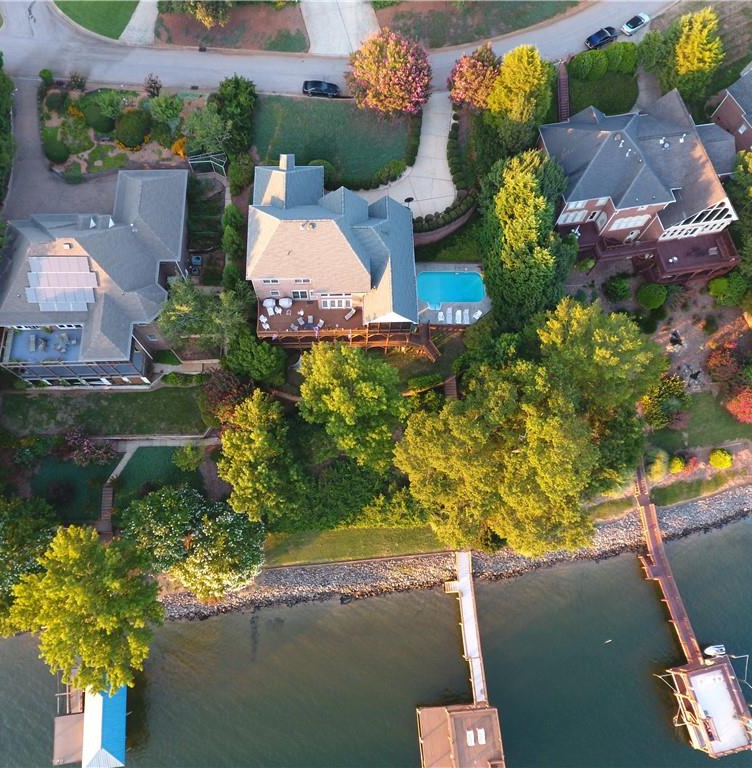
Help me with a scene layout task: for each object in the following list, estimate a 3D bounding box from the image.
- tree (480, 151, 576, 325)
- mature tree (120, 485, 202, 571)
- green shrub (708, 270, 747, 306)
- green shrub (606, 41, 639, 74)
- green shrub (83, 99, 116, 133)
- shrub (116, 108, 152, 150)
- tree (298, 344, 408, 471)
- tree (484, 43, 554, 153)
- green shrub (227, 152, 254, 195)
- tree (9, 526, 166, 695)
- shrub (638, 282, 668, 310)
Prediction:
[{"bbox_3d":[16.770,-16.160,66.620,9.860,17.000,18.420,1,70,-2],"label":"tree"},{"bbox_3d":[-22.257,15.133,62.362,8.245,7.200,8.719,0,70,0],"label":"mature tree"},{"bbox_3d":[44.589,-12.126,75.083,4.400,3.200,4.600,1,69,-2],"label":"green shrub"},{"bbox_3d":[33.201,-43.986,79.709,4.050,3.000,4.400,1,69,-2],"label":"green shrub"},{"bbox_3d":[-35.116,-33.862,74.897,3.650,2.900,3.800,1,69,-2],"label":"green shrub"},{"bbox_3d":[-30.262,-31.782,73.883,4.400,3.700,5.000,1,69,-2],"label":"shrub"},{"bbox_3d":[-2.415,2.828,64.015,11.400,13.000,12.500,1,69,-2],"label":"tree"},{"bbox_3d":[17.460,-34.820,72.730,8.240,11.500,11.500,1,70,-2],"label":"tree"},{"bbox_3d":[-16.930,-26.300,73.970,3.420,4.500,4.860,1,70,-2],"label":"green shrub"},{"bbox_3d":[-29.240,23.060,61.330,14.140,14.000,15.950,1,70,-2],"label":"tree"},{"bbox_3d":[32.229,-10.205,68.979,3.555,2.300,3.460,0,70,0],"label":"shrub"}]

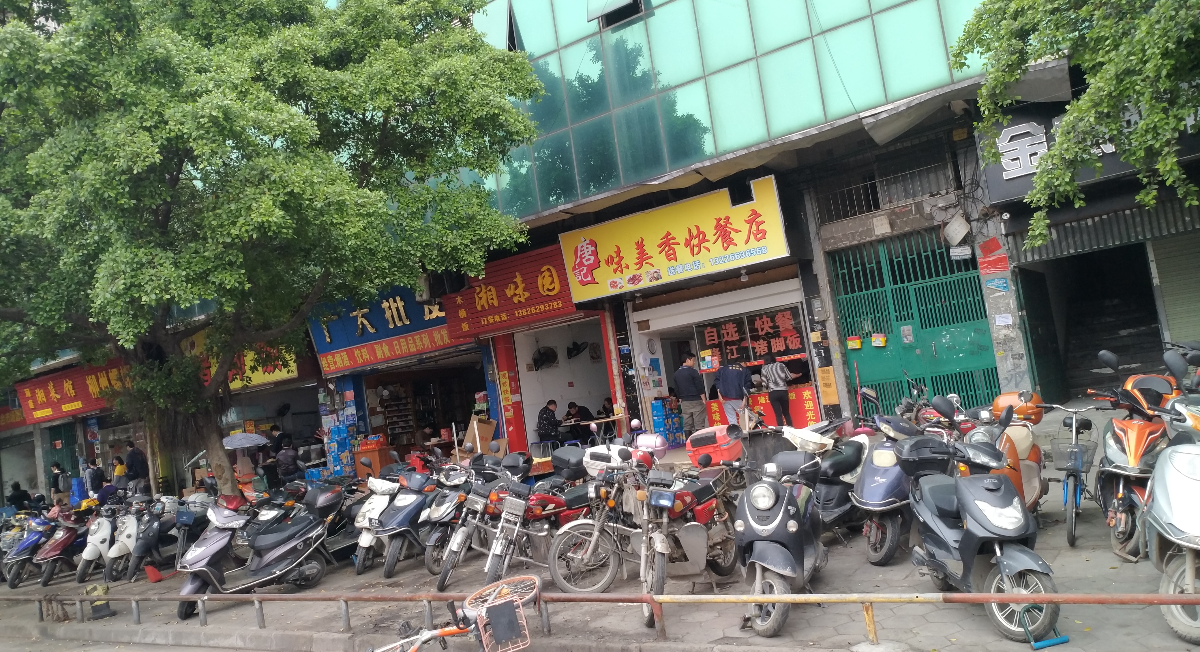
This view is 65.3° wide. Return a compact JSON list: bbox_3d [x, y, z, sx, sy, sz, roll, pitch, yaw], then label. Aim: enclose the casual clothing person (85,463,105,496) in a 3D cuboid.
[{"bbox_3d":[-12.197,4.061,22.734,0.520,1.660,0.420,-4,-6,-45],"label":"casual clothing person"}]

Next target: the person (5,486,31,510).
[{"bbox_3d":[-11.088,3.675,17.947,0.580,1.330,0.700,-5,-6,-40],"label":"person"}]

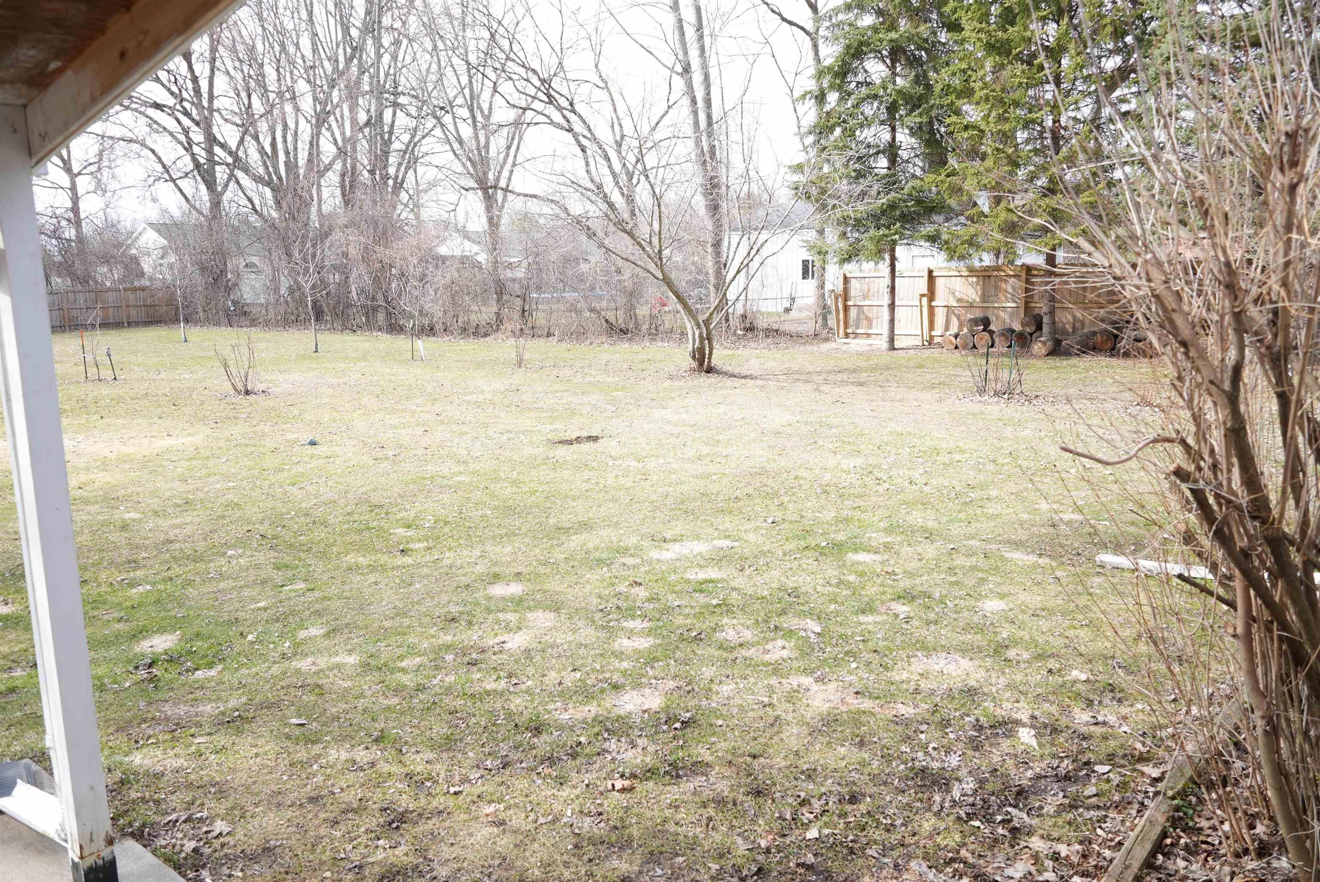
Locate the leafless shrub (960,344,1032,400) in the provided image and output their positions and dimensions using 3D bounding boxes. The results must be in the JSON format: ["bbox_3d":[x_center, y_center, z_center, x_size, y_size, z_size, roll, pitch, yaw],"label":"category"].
[{"bbox_3d":[4.701,-0.972,14.343,1.040,0.651,0.936,1,9,18],"label":"leafless shrub"}]

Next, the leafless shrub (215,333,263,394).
[{"bbox_3d":[-7.015,-1.288,17.106,0.794,1.023,0.755,-5,10,-22],"label":"leafless shrub"}]

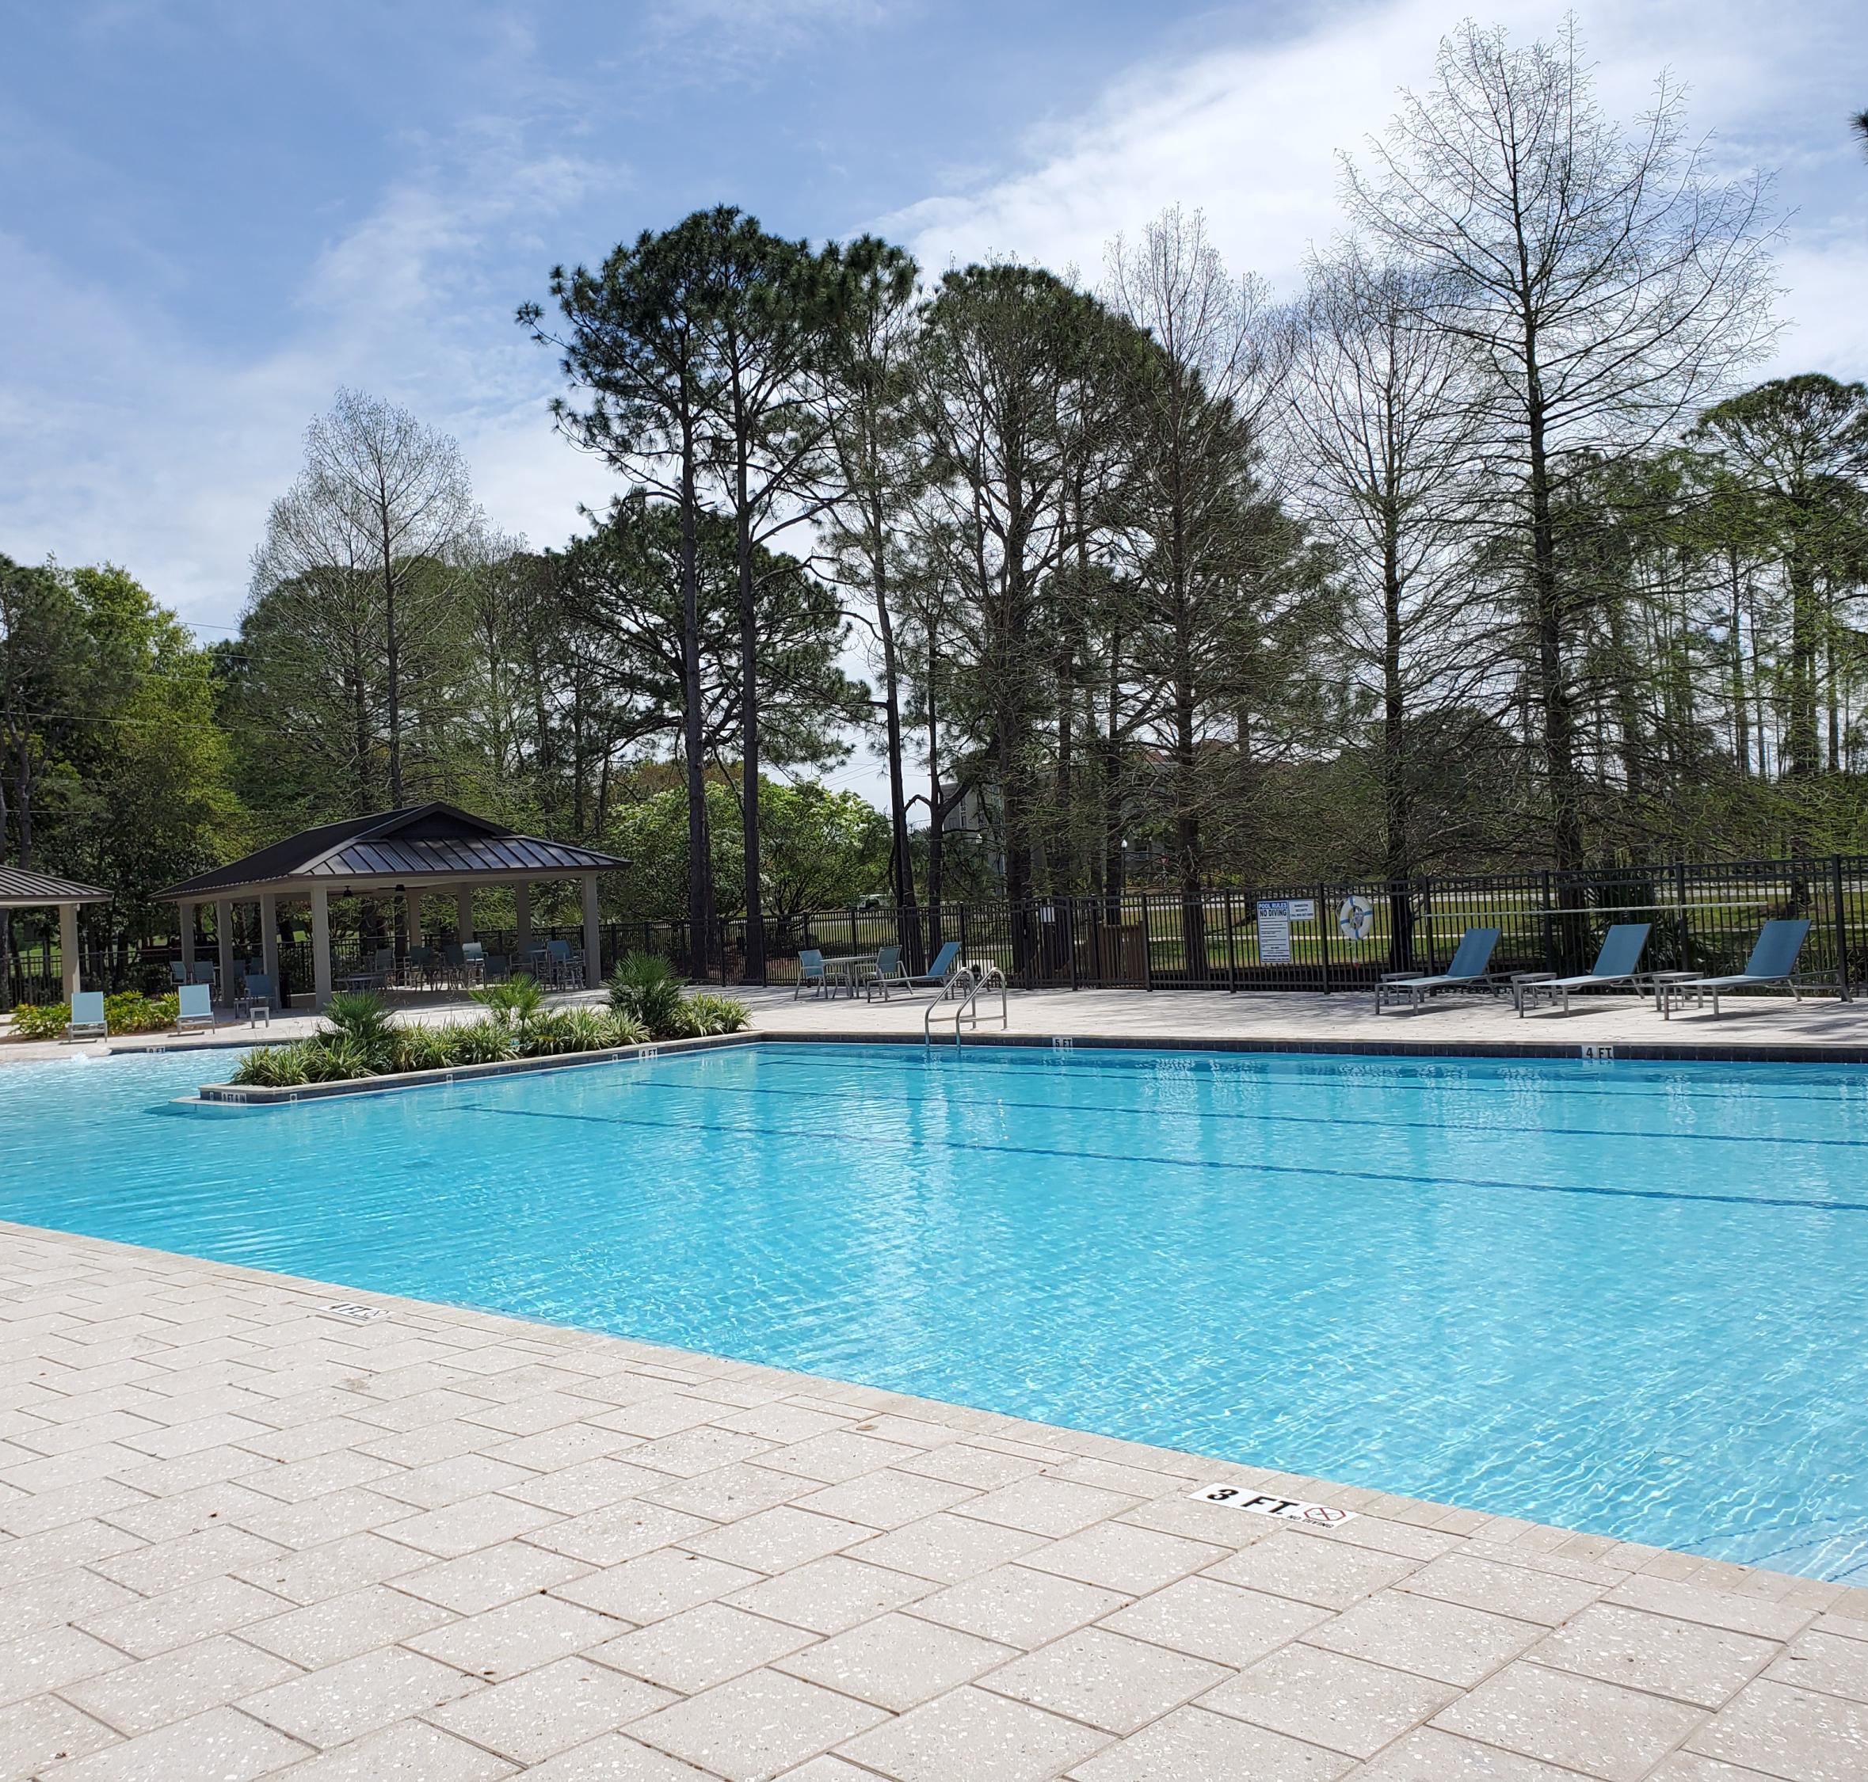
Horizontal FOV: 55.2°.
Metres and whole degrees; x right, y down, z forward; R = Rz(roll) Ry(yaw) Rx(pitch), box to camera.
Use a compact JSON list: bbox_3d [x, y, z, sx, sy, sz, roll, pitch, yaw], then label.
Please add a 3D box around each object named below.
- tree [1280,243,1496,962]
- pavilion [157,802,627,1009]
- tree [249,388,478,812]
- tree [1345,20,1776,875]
[{"bbox_3d":[8.011,-4.997,31.500,3.900,13.000,3.900,-3,-1,15],"label":"tree"},{"bbox_3d":[-15.200,0.470,48.700,8.250,4.880,14.500,-2,-1,-35],"label":"pavilion"},{"bbox_3d":[-19.600,-7.119,62.500,7.700,20.500,7.700,-3,-1,-17],"label":"tree"},{"bbox_3d":[9.986,-6.314,28.700,6.700,15.300,6.700,-3,-1,20],"label":"tree"}]

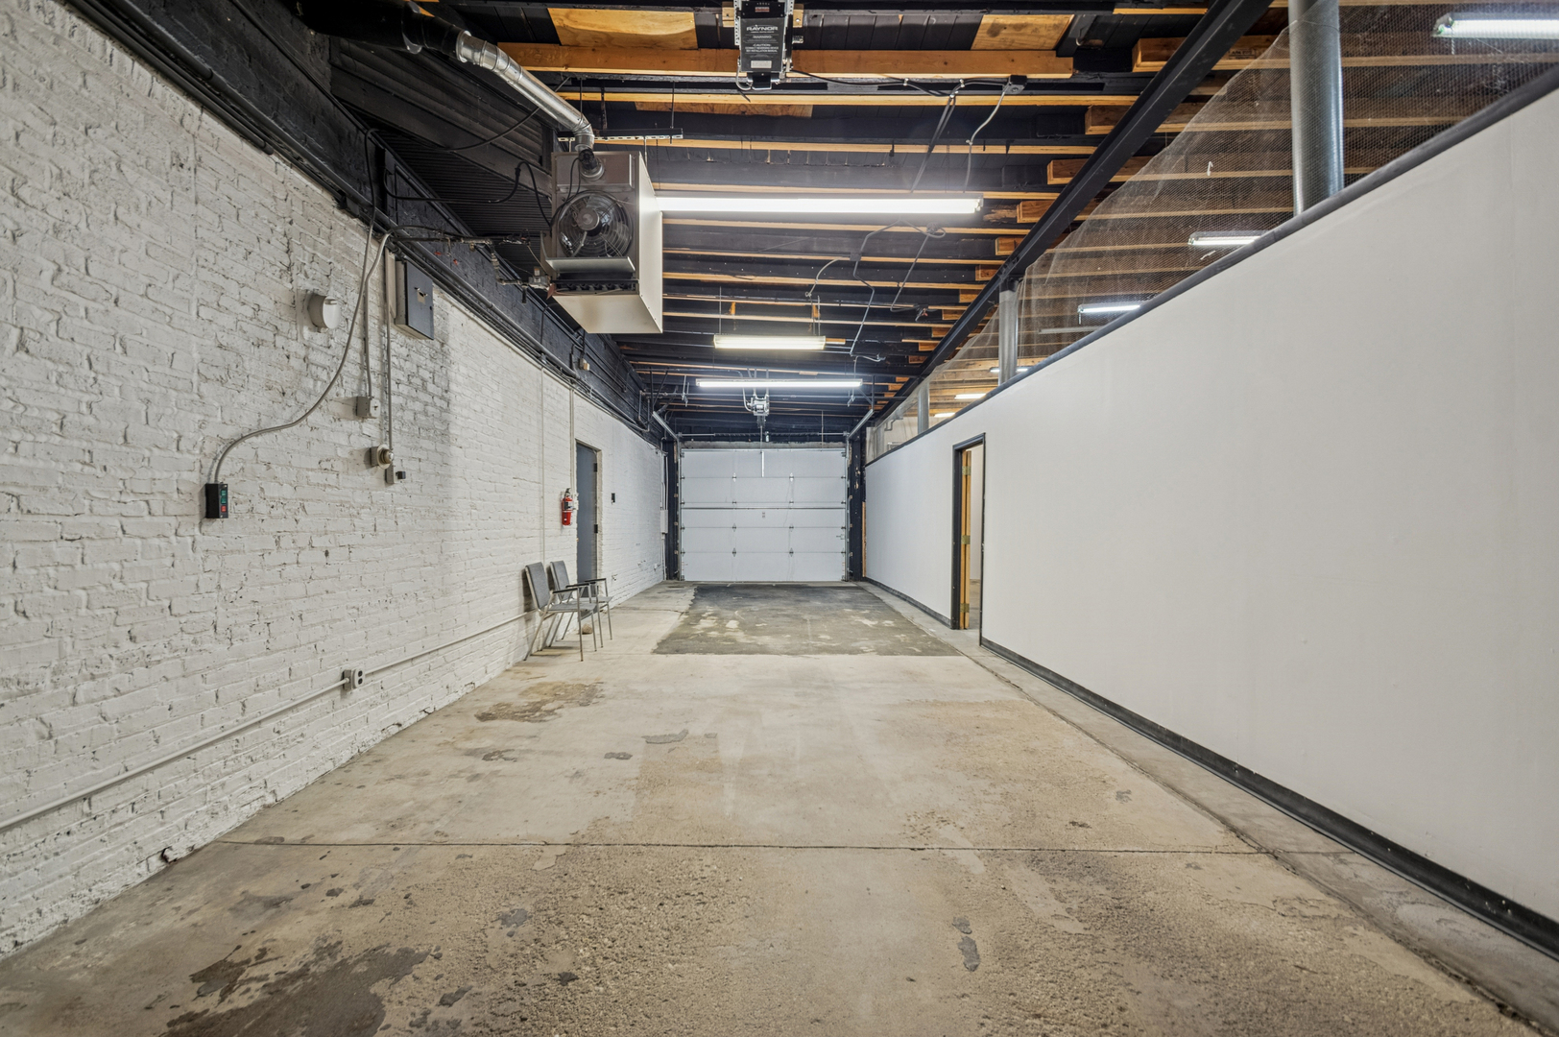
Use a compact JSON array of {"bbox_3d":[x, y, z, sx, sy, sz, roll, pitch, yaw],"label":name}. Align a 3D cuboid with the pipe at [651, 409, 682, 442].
[{"bbox_3d":[-2.060,-1.680,12.100,0.070,0.090,2.800,0,-1,0],"label":"pipe"}]

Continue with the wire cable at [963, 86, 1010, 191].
[{"bbox_3d":[1.330,-2.450,4.180,0.150,0.420,0.450,0,-1,0],"label":"wire cable"}]

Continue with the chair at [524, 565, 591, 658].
[{"bbox_3d":[-2.030,0.853,6.050,0.570,0.850,0.490,0,-1,0],"label":"chair"}]

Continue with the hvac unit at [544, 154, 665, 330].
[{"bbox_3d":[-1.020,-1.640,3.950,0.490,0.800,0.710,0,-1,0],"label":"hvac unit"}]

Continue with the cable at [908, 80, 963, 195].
[{"bbox_3d":[0.990,-2.440,4.170,0.210,0.450,0.420,0,-1,0],"label":"cable"}]

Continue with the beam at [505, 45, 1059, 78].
[{"bbox_3d":[-0.030,-2.760,3.930,3.500,0.140,0.042,4,0,5],"label":"beam"}]

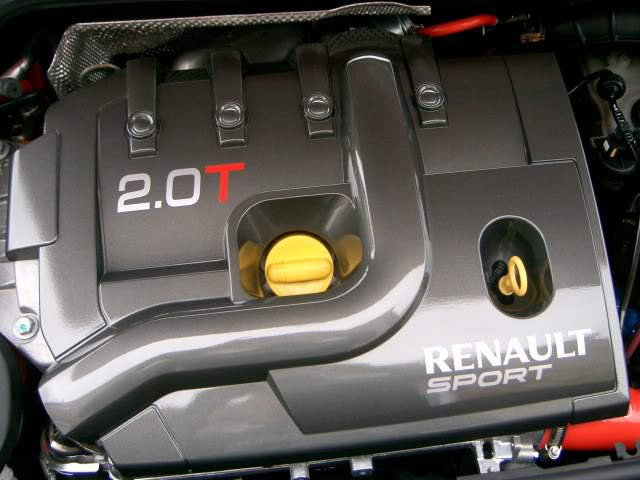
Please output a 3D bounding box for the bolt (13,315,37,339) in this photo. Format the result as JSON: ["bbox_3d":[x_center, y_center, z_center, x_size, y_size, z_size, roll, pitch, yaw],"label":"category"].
[{"bbox_3d":[-0.262,0.077,0.640,0.021,0.012,0.021,-4,75,-5],"label":"bolt"}]

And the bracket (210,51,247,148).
[{"bbox_3d":[-0.083,-0.126,0.652,0.031,0.021,0.095,-4,68,-6],"label":"bracket"}]

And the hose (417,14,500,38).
[{"bbox_3d":[0.143,-0.222,0.750,0.086,0.015,0.014,-12,74,-7],"label":"hose"}]

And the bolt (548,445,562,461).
[{"bbox_3d":[0.215,0.195,0.660,0.011,0.012,0.011,-3,113,9],"label":"bolt"}]

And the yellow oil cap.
[{"bbox_3d":[-0.019,0.025,0.660,0.063,0.032,0.063,1,75,-4],"label":"yellow oil cap"}]

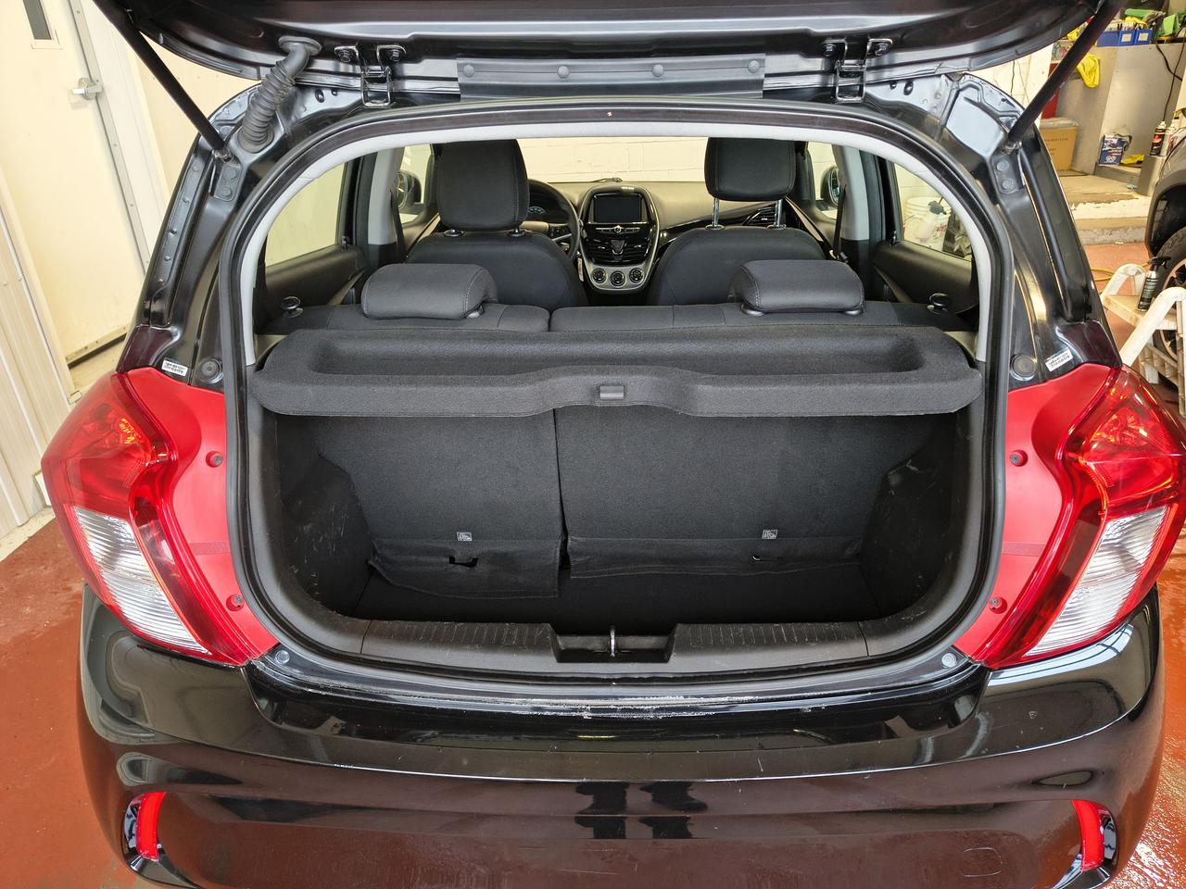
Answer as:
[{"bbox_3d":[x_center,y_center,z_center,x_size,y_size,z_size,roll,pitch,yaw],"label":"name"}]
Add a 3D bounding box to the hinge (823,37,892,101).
[{"bbox_3d":[0.363,-0.515,1.130,0.092,0.070,0.065,0,27,2],"label":"hinge"}]

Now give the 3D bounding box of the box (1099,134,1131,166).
[{"bbox_3d":[4.151,-2.351,6.550,0.180,0.225,0.130,13,31,26],"label":"box"}]

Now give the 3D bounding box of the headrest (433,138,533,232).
[{"bbox_3d":[-0.274,-0.655,2.050,0.228,0.230,0.120,0,35,2],"label":"headrest"}]

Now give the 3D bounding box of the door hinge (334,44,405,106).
[{"bbox_3d":[-0.313,-0.516,1.150,0.092,0.070,0.065,0,27,2],"label":"door hinge"}]

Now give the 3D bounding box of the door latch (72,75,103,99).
[{"bbox_3d":[-2.029,-1.431,3.315,0.068,0.088,0.150,-1,27,2],"label":"door latch"}]

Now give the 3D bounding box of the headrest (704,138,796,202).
[{"bbox_3d":[0.392,-0.735,2.060,0.225,0.230,0.120,0,35,2],"label":"headrest"}]

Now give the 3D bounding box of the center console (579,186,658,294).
[{"bbox_3d":[0.089,-0.707,2.820,0.265,0.330,0.200,0,27,2],"label":"center console"}]

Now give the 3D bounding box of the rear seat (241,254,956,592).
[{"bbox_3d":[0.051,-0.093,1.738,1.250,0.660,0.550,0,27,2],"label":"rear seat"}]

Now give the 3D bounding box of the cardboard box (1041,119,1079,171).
[{"bbox_3d":[3.799,-2.453,6.750,0.300,0.360,0.250,4,28,11],"label":"cardboard box"}]

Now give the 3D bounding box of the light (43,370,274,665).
[{"bbox_3d":[-0.576,0.073,1.161,0.270,0.370,0.280,0,27,2],"label":"light"}]

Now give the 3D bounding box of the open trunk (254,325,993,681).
[{"bbox_3d":[0.040,0.076,1.342,1.050,0.490,0.550,0,27,2],"label":"open trunk"}]

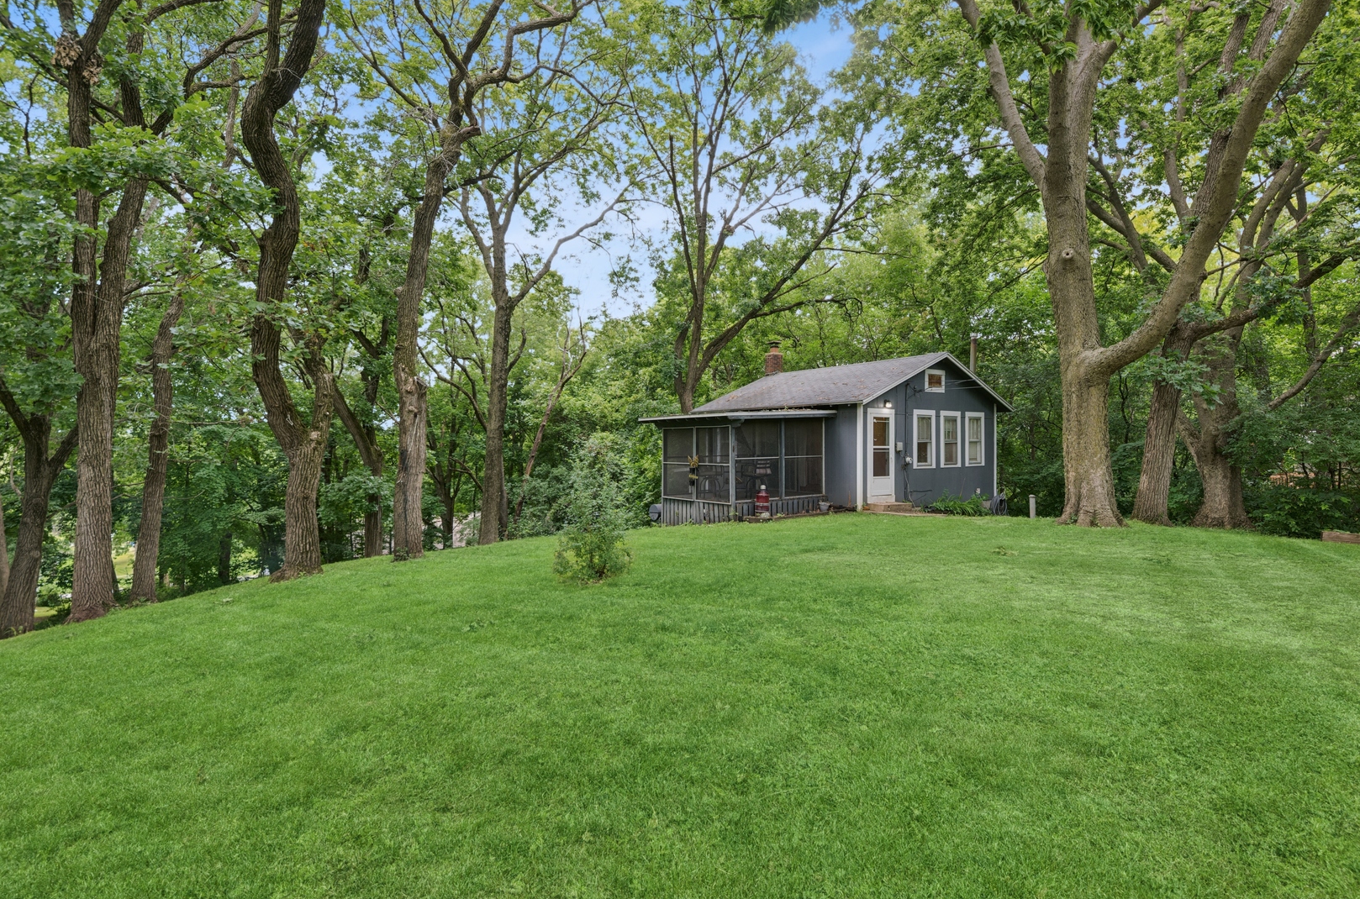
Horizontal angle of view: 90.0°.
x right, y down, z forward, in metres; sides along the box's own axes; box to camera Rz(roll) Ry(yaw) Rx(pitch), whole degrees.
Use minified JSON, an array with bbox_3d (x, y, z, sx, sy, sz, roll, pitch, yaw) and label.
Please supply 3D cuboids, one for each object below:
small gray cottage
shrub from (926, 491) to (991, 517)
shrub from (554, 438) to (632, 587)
[{"bbox_3d":[3.649,-0.653,18.583,9.936,4.815,6.091,-1,1,-38],"label":"small gray cottage"},{"bbox_3d":[7.041,1.355,17.172,2.675,0.495,0.858,-1,1,-38],"label":"shrub"},{"bbox_3d":[-1.036,0.683,8.090,0.950,1.734,0.950,0,1,0],"label":"shrub"}]

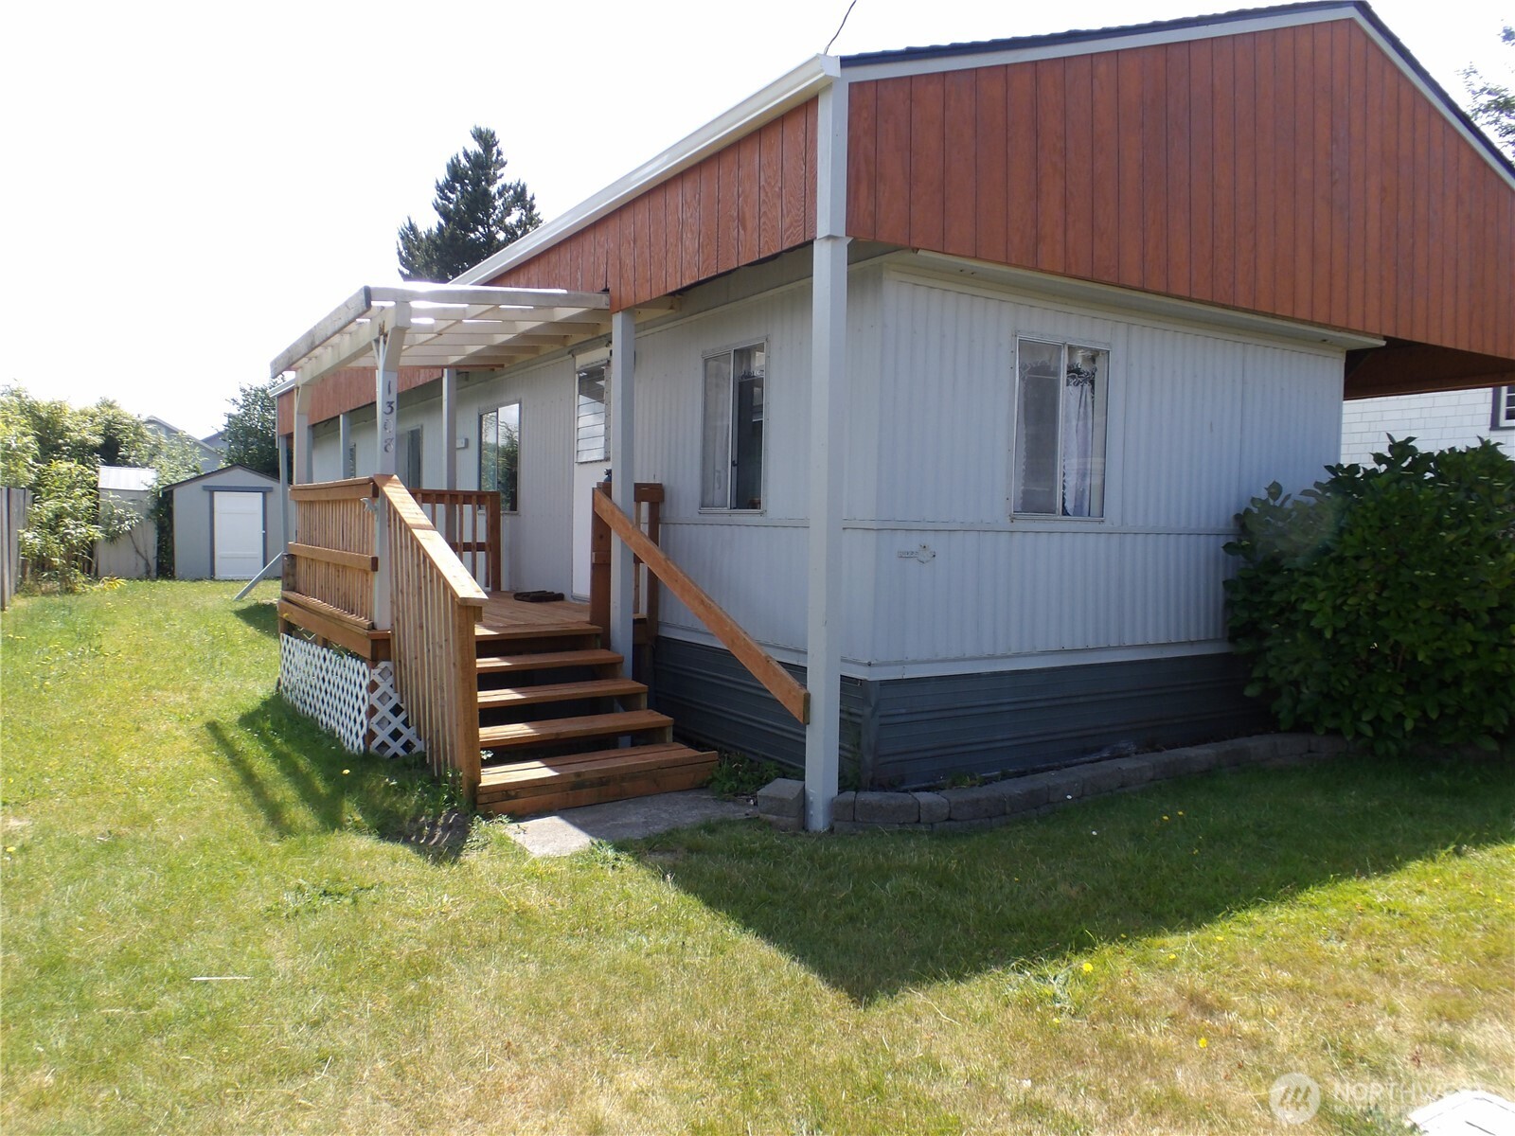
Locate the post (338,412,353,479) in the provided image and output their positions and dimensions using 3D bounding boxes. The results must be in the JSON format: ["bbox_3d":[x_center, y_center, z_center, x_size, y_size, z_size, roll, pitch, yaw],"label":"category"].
[{"bbox_3d":[-5.482,-0.669,14.016,0.100,2.760,0.150,-1,3,-32],"label":"post"}]

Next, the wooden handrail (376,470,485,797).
[{"bbox_3d":[-1.742,0.310,5.555,0.200,1.610,1.450,-1,3,-32],"label":"wooden handrail"}]

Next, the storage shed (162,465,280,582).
[{"bbox_3d":[-11.736,-1.057,23.520,2.820,2.450,2.850,-1,3,-32],"label":"storage shed"}]

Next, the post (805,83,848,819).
[{"bbox_3d":[0.330,-0.472,4.790,0.105,3.350,0.150,-1,3,-32],"label":"post"}]

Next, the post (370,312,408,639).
[{"bbox_3d":[-2.156,-0.527,6.096,0.100,1.805,0.110,-1,3,-32],"label":"post"}]

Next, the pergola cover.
[{"bbox_3d":[-2.369,-1.652,7.936,1.910,0.430,3.900,-1,3,-32],"label":"pergola cover"}]

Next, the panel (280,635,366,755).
[{"bbox_3d":[-3.187,0.828,7.592,0.034,0.543,3.380,-1,0,-32],"label":"panel"}]

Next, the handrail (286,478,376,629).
[{"bbox_3d":[-3.099,-0.149,7.548,0.140,0.925,3.370,-1,3,-32],"label":"handrail"}]

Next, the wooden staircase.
[{"bbox_3d":[-1.155,0.766,5.816,1.260,0.730,1.460,-1,3,-32],"label":"wooden staircase"}]

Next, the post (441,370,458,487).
[{"bbox_3d":[-2.896,-0.448,9.913,0.100,2.710,0.140,-1,3,-32],"label":"post"}]

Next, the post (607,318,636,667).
[{"bbox_3d":[-0.856,-0.269,6.676,0.100,2.680,0.140,-1,3,-32],"label":"post"}]

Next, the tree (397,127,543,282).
[{"bbox_3d":[-8.332,-6.497,31.051,5.800,13.000,5.800,-1,3,-32],"label":"tree"}]

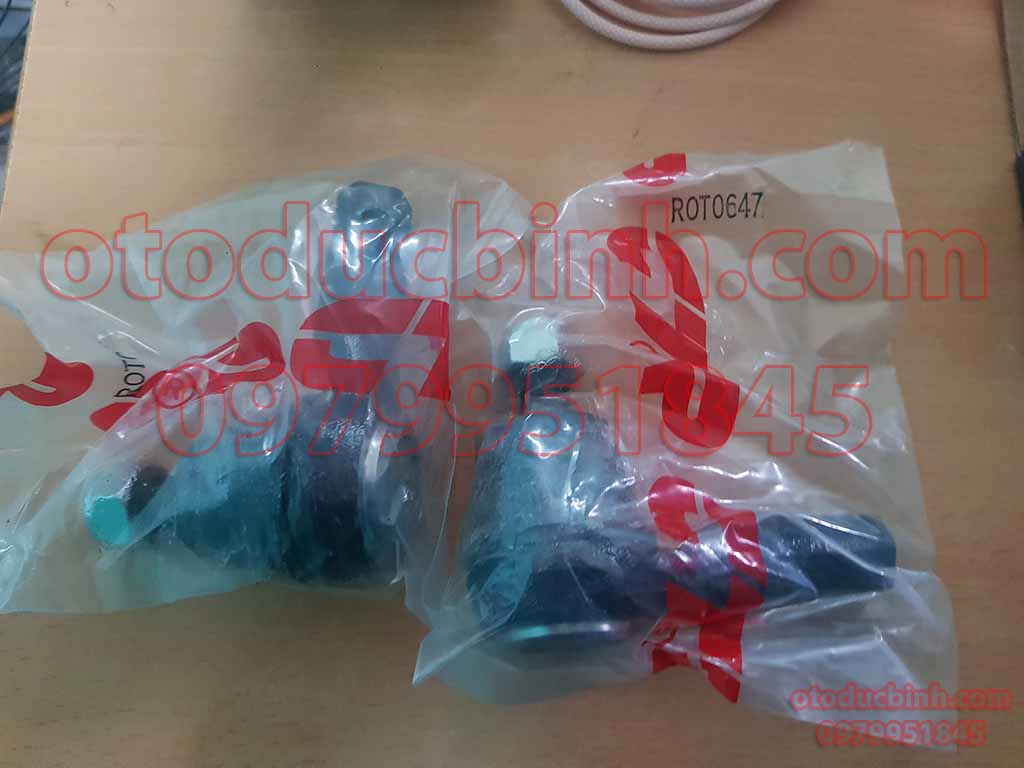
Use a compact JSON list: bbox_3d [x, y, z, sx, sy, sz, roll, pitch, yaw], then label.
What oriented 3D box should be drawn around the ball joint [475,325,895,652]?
[{"bbox_3d":[0.043,0.023,0.202,0.113,0.046,0.087,-6,97,-3],"label":"ball joint"}]

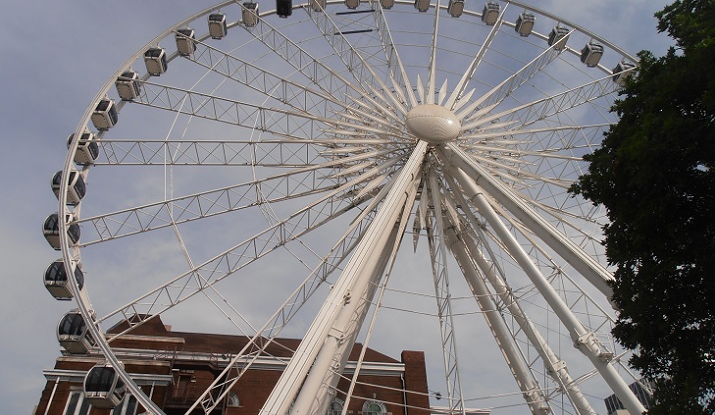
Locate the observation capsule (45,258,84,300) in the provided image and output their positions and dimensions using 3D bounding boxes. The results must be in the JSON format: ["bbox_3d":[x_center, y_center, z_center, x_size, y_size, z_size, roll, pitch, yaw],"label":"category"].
[{"bbox_3d":[-19.390,4.771,33.000,1.900,2.080,1.620,2,-39,-4],"label":"observation capsule"}]

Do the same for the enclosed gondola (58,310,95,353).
[{"bbox_3d":[-17.089,7.568,30.402,1.700,2.080,1.880,2,-39,-5],"label":"enclosed gondola"}]

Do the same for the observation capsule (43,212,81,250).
[{"bbox_3d":[-20.783,1.586,34.902,1.700,2.080,1.880,2,-39,-5],"label":"observation capsule"}]

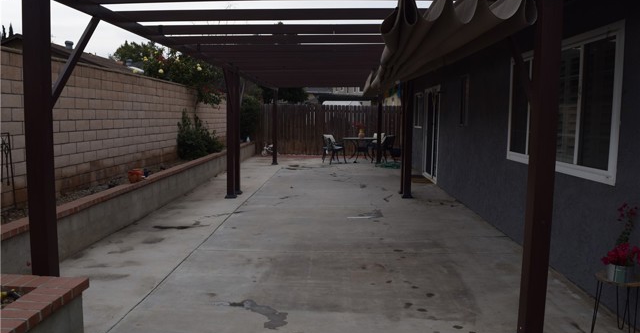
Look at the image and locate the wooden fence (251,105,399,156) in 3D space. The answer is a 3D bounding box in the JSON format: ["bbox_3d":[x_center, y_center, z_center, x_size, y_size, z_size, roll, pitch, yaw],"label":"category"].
[{"bbox_3d":[0.348,-1.345,17.595,5.550,1.830,0.090,1,6,2],"label":"wooden fence"}]

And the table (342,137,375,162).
[{"bbox_3d":[1.313,-0.538,15.761,1.100,0.730,1.100,1,6,2],"label":"table"}]

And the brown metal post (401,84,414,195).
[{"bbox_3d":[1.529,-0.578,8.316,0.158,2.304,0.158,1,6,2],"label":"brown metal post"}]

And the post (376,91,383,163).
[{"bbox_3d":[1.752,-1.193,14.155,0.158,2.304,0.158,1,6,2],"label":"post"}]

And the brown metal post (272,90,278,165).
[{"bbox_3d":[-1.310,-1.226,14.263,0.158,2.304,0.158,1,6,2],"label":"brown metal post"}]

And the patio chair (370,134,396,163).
[{"bbox_3d":[1.966,-0.557,14.866,0.620,0.890,0.580,4,7,30],"label":"patio chair"}]

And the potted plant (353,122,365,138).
[{"bbox_3d":[1.285,-1.188,15.621,0.400,0.520,0.360,1,6,2],"label":"potted plant"}]

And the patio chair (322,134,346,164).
[{"bbox_3d":[0.449,-0.547,14.850,0.620,0.890,0.580,-3,7,-31],"label":"patio chair"}]

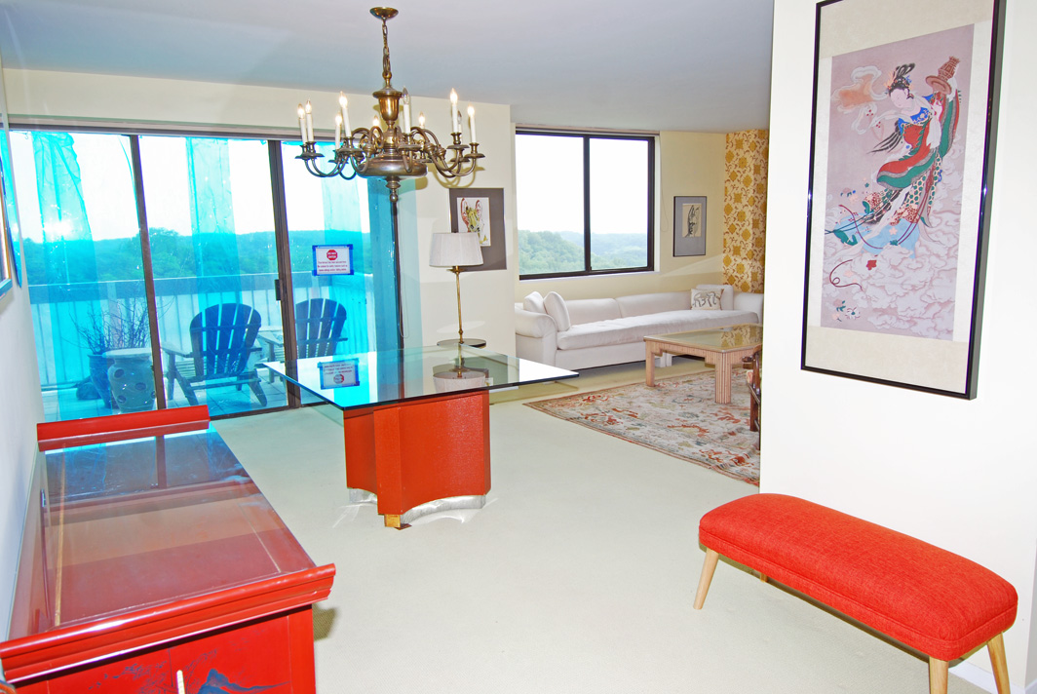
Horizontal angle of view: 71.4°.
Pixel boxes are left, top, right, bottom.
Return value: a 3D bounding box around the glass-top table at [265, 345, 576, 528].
[{"bbox_3d":[-0.534,0.469,3.772,1.184,0.725,1.218,-7,10,-30],"label":"glass-top table"}]

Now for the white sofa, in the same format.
[{"bbox_3d":[1.284,-0.197,7.705,3.032,0.705,1.001,-7,10,-30],"label":"white sofa"}]

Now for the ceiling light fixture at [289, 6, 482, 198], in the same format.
[{"bbox_3d":[-0.680,-1.270,3.832,1.007,0.981,1.007,-7,10,-30],"label":"ceiling light fixture"}]

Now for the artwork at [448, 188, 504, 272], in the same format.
[{"bbox_3d":[-0.358,-1.075,6.623,0.563,0.740,0.025,-7,10,-30],"label":"artwork"}]

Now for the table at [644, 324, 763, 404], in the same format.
[{"bbox_3d":[1.992,0.115,6.543,1.438,0.423,1.029,-7,10,-30],"label":"table"}]

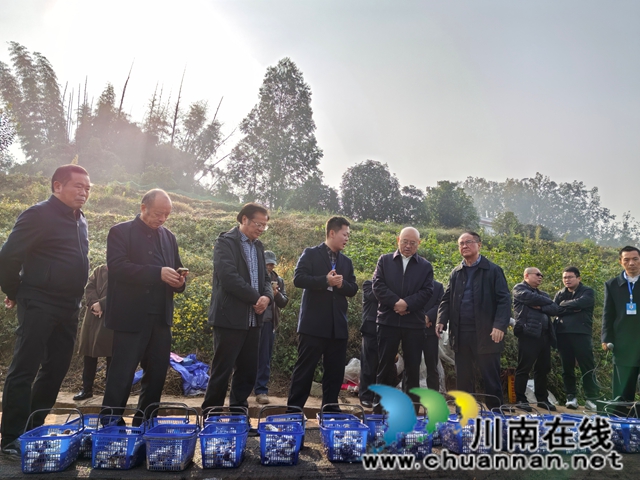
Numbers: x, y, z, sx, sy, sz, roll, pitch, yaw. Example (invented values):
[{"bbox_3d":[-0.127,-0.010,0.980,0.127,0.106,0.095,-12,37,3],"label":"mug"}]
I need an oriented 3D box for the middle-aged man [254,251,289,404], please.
[{"bbox_3d":[-0.544,0.923,5.428,0.470,1.650,0.360,1,-13,2],"label":"middle-aged man"}]

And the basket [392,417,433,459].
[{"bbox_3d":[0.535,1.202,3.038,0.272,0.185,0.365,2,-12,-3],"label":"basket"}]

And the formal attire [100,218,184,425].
[{"bbox_3d":[-1.234,0.449,3.530,0.450,1.700,0.530,-7,-15,37],"label":"formal attire"}]

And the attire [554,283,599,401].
[{"bbox_3d":[3.090,1.217,6.014,0.360,1.396,0.550,12,-17,-41],"label":"attire"}]

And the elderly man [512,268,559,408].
[{"bbox_3d":[2.551,1.142,5.910,0.520,1.670,0.400,8,-13,-24],"label":"elderly man"}]

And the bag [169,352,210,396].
[{"bbox_3d":[-1.440,1.495,5.550,0.530,0.500,0.420,1,-13,0],"label":"bag"}]

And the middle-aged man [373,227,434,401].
[{"bbox_3d":[0.774,0.752,4.609,0.580,1.740,0.380,1,-12,4],"label":"middle-aged man"}]

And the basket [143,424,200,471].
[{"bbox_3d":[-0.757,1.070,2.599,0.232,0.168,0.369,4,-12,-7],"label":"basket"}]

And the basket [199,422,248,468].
[{"bbox_3d":[-0.510,1.102,2.671,0.238,0.164,0.347,2,-13,-5],"label":"basket"}]

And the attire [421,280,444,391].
[{"bbox_3d":[1.195,1.037,5.768,0.500,1.660,0.330,-1,-12,11],"label":"attire"}]

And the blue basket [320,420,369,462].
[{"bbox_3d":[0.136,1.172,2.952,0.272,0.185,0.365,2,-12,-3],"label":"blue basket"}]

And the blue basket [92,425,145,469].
[{"bbox_3d":[-1.039,1.074,2.599,0.238,0.164,0.347,4,-13,-11],"label":"blue basket"}]

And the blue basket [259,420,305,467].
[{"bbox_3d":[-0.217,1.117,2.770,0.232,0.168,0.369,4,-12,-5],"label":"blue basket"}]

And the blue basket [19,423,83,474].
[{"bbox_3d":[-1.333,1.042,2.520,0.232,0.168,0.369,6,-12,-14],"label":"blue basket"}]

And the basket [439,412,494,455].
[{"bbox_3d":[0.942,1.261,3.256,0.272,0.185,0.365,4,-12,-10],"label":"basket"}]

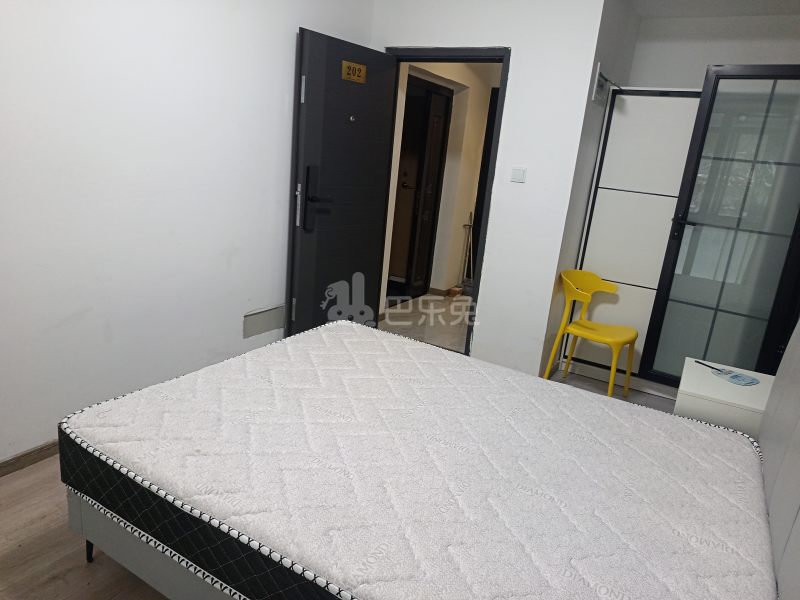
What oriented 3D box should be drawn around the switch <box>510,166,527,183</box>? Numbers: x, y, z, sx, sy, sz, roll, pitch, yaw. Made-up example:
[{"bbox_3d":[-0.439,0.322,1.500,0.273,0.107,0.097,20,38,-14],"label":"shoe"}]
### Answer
[{"bbox_3d":[0.694,-0.729,3.234,0.087,0.087,0.011,14,18,28],"label":"switch"}]

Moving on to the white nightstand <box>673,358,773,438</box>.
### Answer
[{"bbox_3d":[1.469,0.625,2.548,0.420,0.510,0.520,14,18,28],"label":"white nightstand"}]

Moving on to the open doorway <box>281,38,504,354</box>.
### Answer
[{"bbox_3d":[-0.032,-0.525,3.431,0.900,2.050,0.980,15,19,29],"label":"open doorway"}]

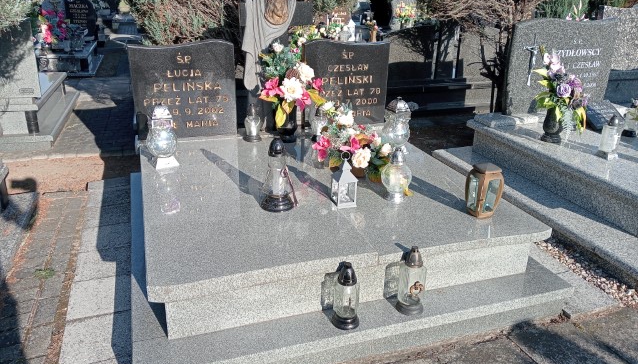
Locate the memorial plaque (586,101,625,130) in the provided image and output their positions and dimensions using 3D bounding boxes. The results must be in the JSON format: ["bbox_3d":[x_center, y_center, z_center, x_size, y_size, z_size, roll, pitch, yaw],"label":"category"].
[{"bbox_3d":[2.184,-0.509,3.977,0.300,0.030,0.270,-6,57,-18],"label":"memorial plaque"}]

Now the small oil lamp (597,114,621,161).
[{"bbox_3d":[1.925,-0.305,3.390,0.122,0.292,0.122,-10,24,-27],"label":"small oil lamp"}]

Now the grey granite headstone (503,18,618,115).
[{"bbox_3d":[2.227,-1.071,4.767,1.113,0.842,0.104,-6,22,-18],"label":"grey granite headstone"}]

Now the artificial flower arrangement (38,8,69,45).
[{"bbox_3d":[-4.748,-2.759,9.256,0.510,0.655,0.416,-6,22,-18],"label":"artificial flower arrangement"}]

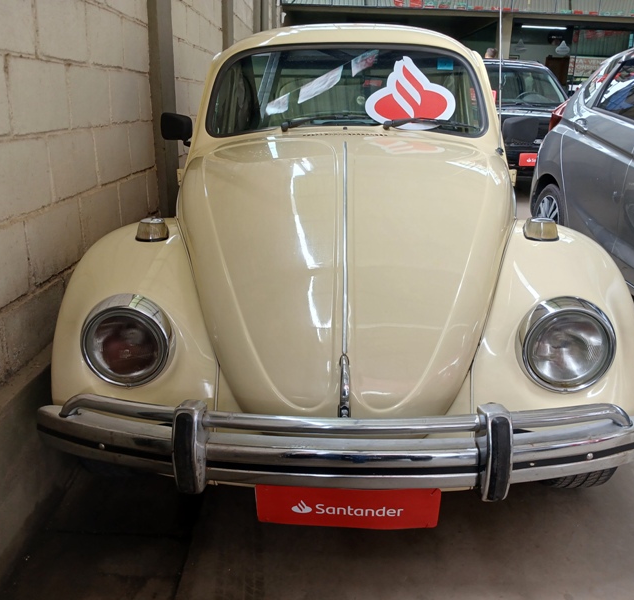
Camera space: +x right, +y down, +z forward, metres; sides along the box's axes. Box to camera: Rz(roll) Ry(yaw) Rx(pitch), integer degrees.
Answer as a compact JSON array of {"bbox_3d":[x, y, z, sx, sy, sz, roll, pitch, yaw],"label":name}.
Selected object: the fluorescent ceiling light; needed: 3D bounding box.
[{"bbox_3d":[5.868,-7.029,15.500,1.200,0.080,0.100,1,18,1],"label":"fluorescent ceiling light"}]

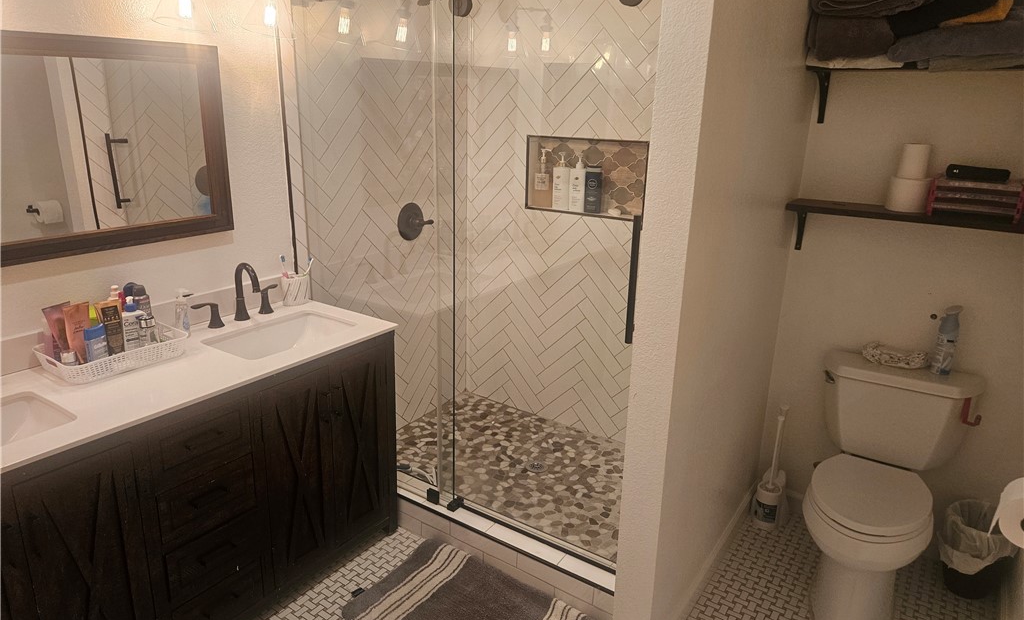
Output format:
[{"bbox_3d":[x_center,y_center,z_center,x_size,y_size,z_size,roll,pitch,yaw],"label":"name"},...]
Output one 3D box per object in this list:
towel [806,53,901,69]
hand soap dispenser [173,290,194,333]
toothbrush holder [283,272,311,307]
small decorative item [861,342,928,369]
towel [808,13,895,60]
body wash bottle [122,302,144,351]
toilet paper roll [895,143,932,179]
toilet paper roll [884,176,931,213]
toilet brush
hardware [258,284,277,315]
[{"bbox_3d":[1.145,-0.814,2.249,0.290,0.041,0.207,12,20,31],"label":"towel"},{"bbox_3d":[-1.122,0.006,2.332,0.045,0.166,0.057,13,21,33],"label":"hand soap dispenser"},{"bbox_3d":[-0.823,-0.074,2.596,0.089,0.105,0.103,12,20,31],"label":"toothbrush holder"},{"bbox_3d":[1.366,0.167,2.432,0.202,0.049,0.079,12,20,31],"label":"small decorative item"},{"bbox_3d":[1.131,-0.887,2.237,0.251,0.133,0.202,12,20,31],"label":"towel"},{"bbox_3d":[-1.194,0.043,2.170,0.048,0.183,0.072,13,21,33],"label":"body wash bottle"},{"bbox_3d":[1.352,-0.500,2.281,0.084,0.104,0.084,13,21,33],"label":"toilet paper roll"},{"bbox_3d":[1.350,-0.390,2.316,0.121,0.106,0.121,13,21,33],"label":"toilet paper roll"},{"bbox_3d":[1.084,0.639,2.778,0.114,0.517,0.129,17,23,41],"label":"toilet brush"},{"bbox_3d":[-0.892,-0.041,2.503,0.054,0.091,0.093,12,20,31],"label":"hardware"}]

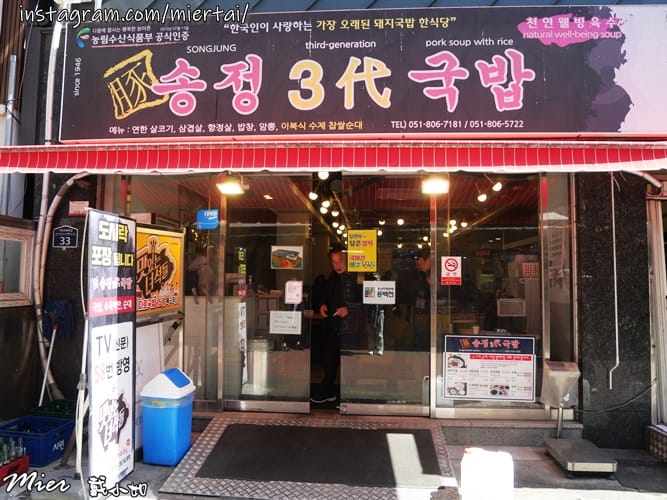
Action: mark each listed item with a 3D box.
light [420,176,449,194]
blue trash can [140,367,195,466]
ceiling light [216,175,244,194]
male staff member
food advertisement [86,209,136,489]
[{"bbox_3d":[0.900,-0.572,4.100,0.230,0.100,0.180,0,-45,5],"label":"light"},{"bbox_3d":[-1.325,1.311,3.660,0.360,0.700,0.270,0,-4,13],"label":"blue trash can"},{"bbox_3d":[-0.920,-0.582,4.130,0.215,0.120,0.170,0,-3,5],"label":"ceiling light"},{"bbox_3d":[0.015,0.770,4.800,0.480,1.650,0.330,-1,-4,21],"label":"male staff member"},{"bbox_3d":[-1.508,0.657,3.148,0.050,1.820,0.500,-1,-4,9],"label":"food advertisement"}]

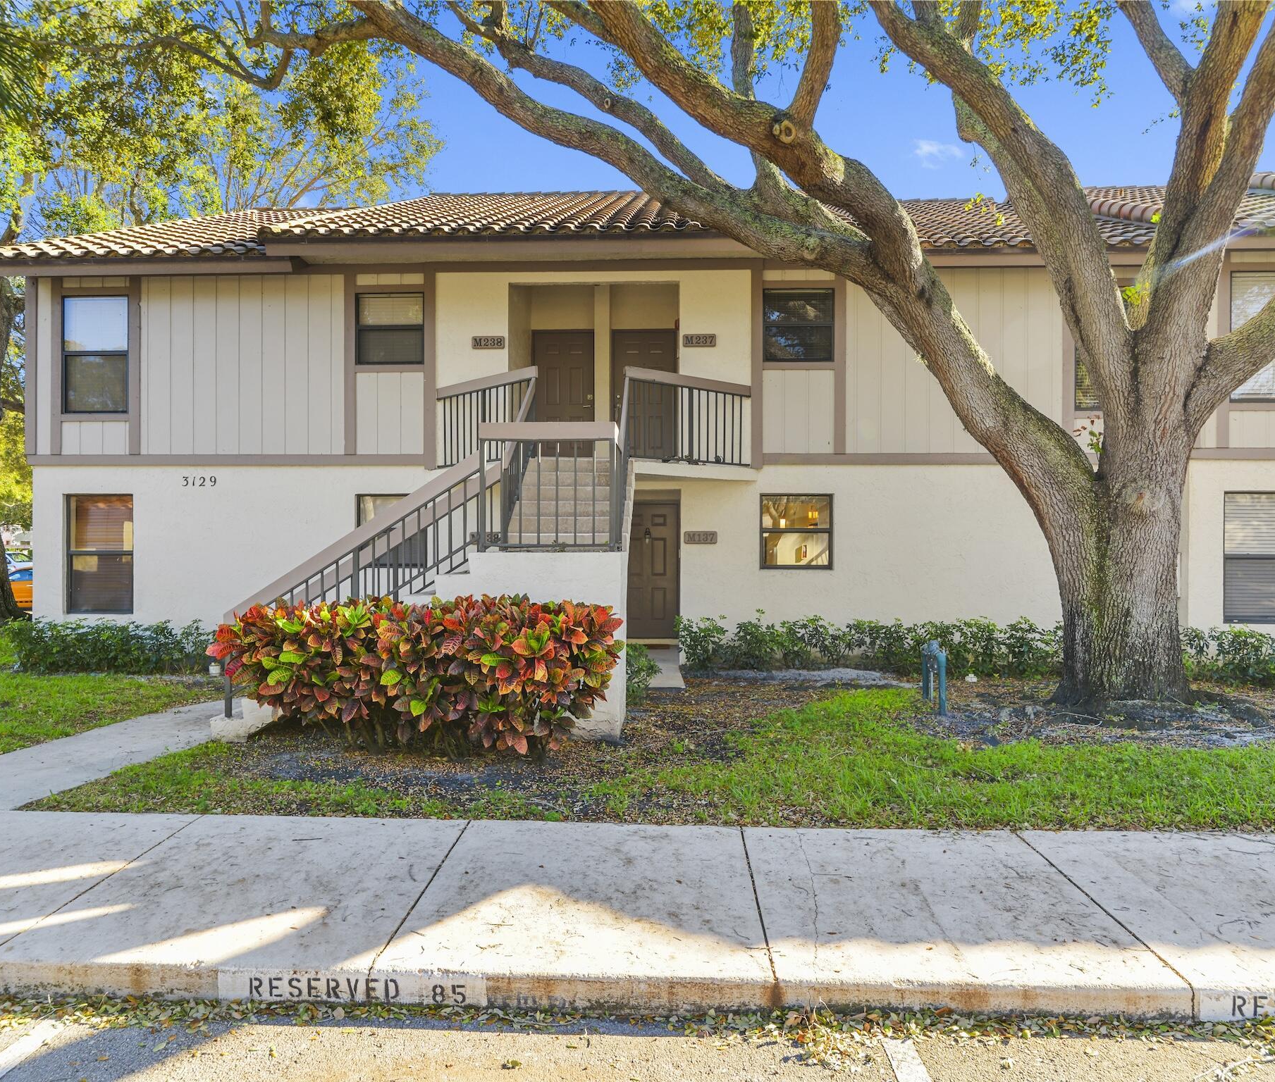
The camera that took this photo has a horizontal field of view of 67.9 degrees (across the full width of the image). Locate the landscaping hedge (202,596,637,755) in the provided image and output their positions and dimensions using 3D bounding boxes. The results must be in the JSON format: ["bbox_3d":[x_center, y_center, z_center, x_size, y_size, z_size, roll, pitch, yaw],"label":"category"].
[{"bbox_3d":[-1.820,1.130,8.000,3.300,1.300,1.100,0,0,3],"label":"landscaping hedge"}]

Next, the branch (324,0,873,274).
[{"bbox_3d":[-0.480,-4.180,9.800,6.000,2.900,1.800,0,0,3],"label":"branch"}]

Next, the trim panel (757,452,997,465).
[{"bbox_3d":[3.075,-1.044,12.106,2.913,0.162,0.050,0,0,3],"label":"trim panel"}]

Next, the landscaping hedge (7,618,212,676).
[{"bbox_3d":[-6.779,1.359,12.155,2.600,0.670,0.750,0,0,3],"label":"landscaping hedge"}]

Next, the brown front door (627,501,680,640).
[{"bbox_3d":[0.158,0.454,14.158,0.931,2.043,0.060,0,0,3],"label":"brown front door"}]

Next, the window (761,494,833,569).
[{"bbox_3d":[2.054,-0.123,12.243,0.930,0.964,0.090,0,0,3],"label":"window"}]

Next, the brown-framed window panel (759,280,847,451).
[{"bbox_3d":[2.113,-2.245,12.156,1.117,2.282,0.060,0,0,3],"label":"brown-framed window panel"}]

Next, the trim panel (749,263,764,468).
[{"bbox_3d":[1.533,-2.258,12.172,0.170,2.648,0.080,0,0,3],"label":"trim panel"}]

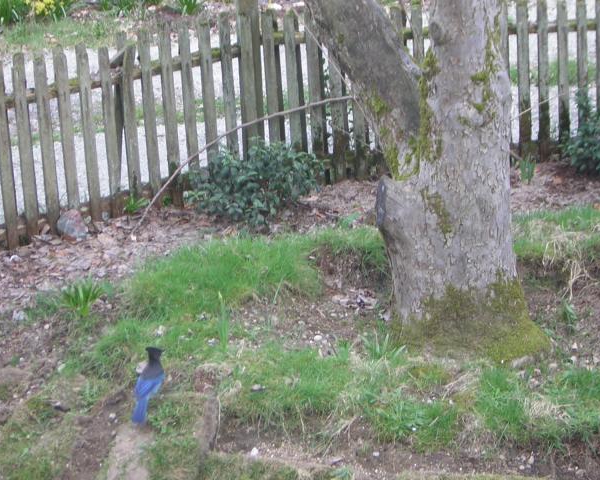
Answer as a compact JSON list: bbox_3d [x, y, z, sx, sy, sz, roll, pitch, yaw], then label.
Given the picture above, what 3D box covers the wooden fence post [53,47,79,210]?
[{"bbox_3d":[-1.191,-0.525,10.161,0.062,0.951,0.030,-17,22,-37],"label":"wooden fence post"}]

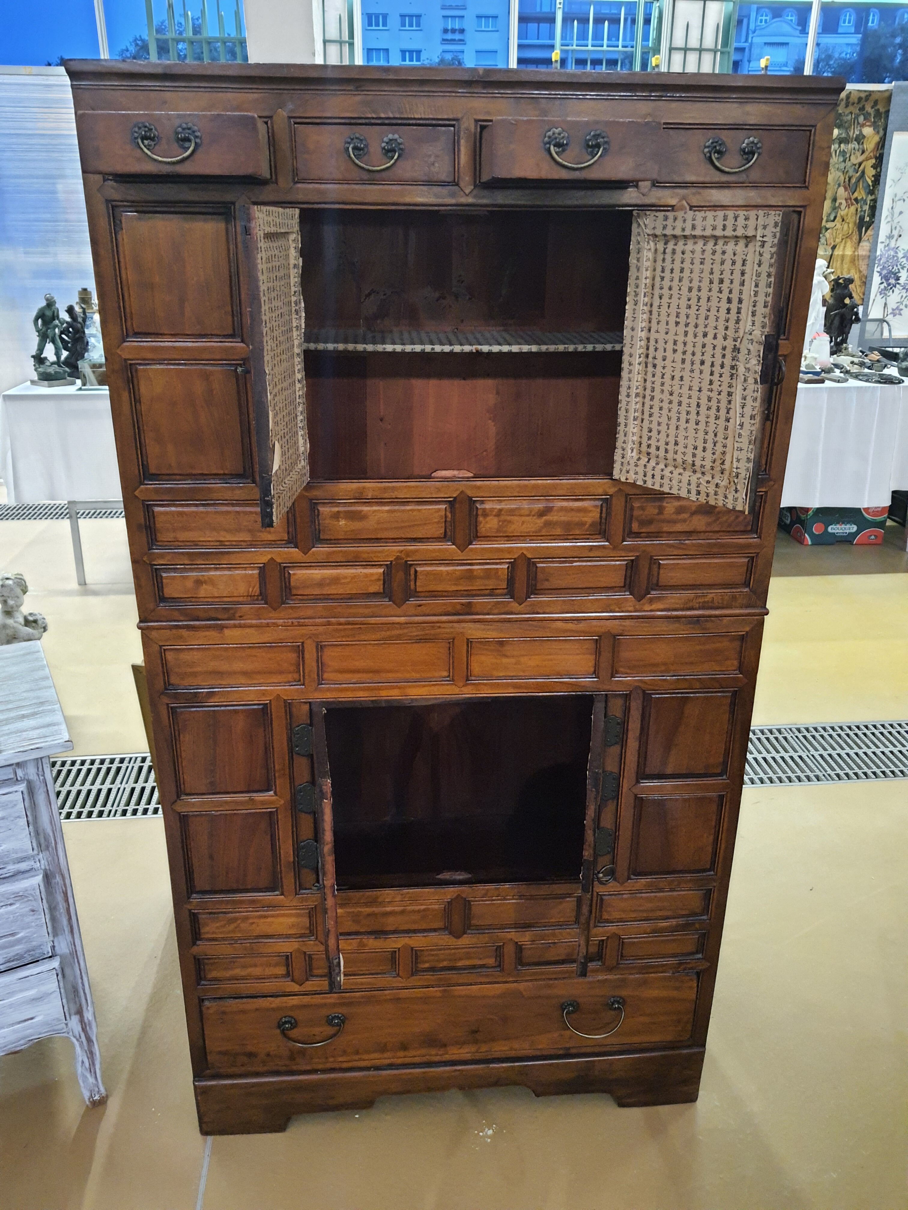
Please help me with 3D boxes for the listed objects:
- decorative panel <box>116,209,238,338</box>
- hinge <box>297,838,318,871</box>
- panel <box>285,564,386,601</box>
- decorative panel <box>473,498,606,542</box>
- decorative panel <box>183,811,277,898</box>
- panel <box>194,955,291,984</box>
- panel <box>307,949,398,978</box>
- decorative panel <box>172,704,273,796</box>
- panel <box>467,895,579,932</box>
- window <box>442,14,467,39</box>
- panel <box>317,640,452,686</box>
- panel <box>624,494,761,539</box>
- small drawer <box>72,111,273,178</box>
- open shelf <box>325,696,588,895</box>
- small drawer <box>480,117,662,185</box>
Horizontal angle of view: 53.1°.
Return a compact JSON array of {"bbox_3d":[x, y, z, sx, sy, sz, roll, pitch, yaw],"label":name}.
[{"bbox_3d":[-0.306,-0.368,1.012,0.120,0.134,0.021,-1,20,-4],"label":"decorative panel"},{"bbox_3d":[-0.208,0.355,1.294,0.028,0.047,0.008,-1,21,-4],"label":"hinge"},{"bbox_3d":[-0.148,-0.028,1.158,0.129,0.043,0.020,-1,21,-4],"label":"panel"},{"bbox_3d":[0.107,-0.108,1.143,0.166,0.055,0.021,-1,20,-4],"label":"decorative panel"},{"bbox_3d":[-0.311,0.345,1.275,0.123,0.136,0.021,-1,20,-4],"label":"decorative panel"},{"bbox_3d":[-0.312,0.544,1.358,0.136,0.028,0.020,-1,21,-4],"label":"panel"},{"bbox_3d":[-0.150,0.534,1.359,0.132,0.044,0.021,-1,20,-4],"label":"panel"},{"bbox_3d":[-0.309,0.195,1.220,0.122,0.134,0.021,-1,20,-4],"label":"decorative panel"},{"bbox_3d":[0.103,0.462,1.362,0.166,0.042,0.020,-1,21,-4],"label":"panel"},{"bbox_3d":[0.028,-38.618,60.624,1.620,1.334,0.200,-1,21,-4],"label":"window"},{"bbox_3d":[-0.094,0.075,1.253,0.182,0.062,0.020,-1,21,-4],"label":"panel"},{"bbox_3d":[0.304,-0.114,1.157,0.174,0.058,0.021,-1,20,-4],"label":"panel"},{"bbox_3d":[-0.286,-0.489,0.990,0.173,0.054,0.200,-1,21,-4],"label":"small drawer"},{"bbox_3d":[-0.003,0.206,1.434,0.381,0.307,0.351,-1,20,-4],"label":"open shelf"},{"bbox_3d":[0.117,-0.524,1.082,0.180,0.056,0.293,-1,21,-4],"label":"small drawer"}]

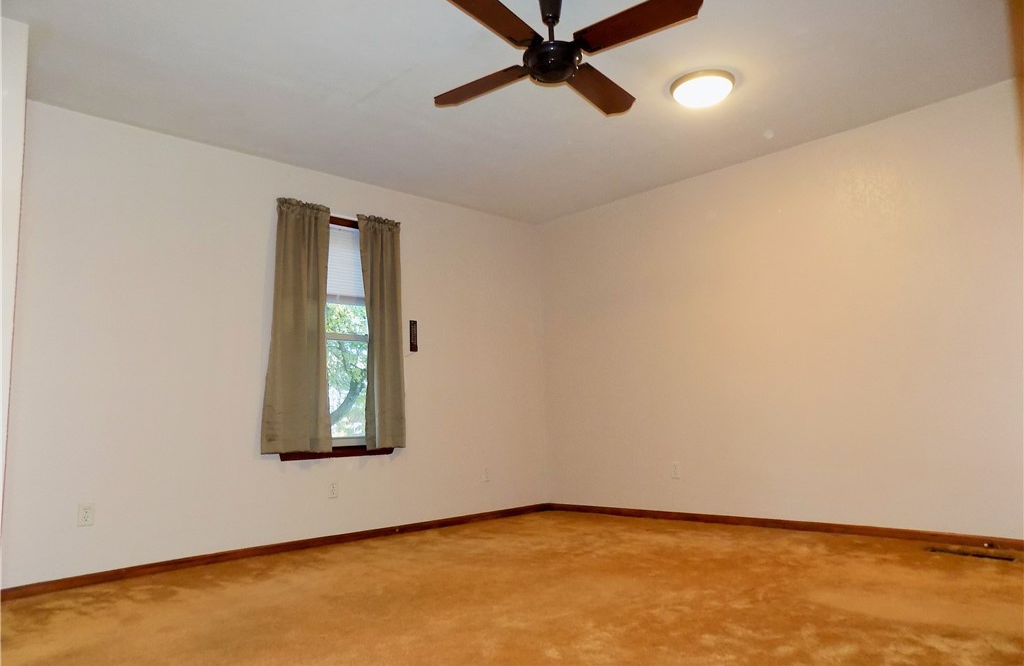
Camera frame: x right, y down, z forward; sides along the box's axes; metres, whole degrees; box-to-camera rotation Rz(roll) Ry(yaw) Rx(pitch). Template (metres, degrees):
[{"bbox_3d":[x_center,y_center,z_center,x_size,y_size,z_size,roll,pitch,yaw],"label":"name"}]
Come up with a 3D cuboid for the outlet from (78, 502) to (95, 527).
[{"bbox_3d":[-2.116,0.907,3.385,0.070,0.115,0.009,5,-10,-44],"label":"outlet"}]

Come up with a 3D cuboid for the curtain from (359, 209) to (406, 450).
[{"bbox_3d":[-0.891,-0.012,4.659,0.370,1.591,0.090,5,-10,-44],"label":"curtain"}]

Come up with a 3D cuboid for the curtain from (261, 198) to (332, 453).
[{"bbox_3d":[-1.327,-0.051,4.236,0.461,1.582,0.090,5,-10,-44],"label":"curtain"}]

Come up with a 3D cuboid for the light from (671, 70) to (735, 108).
[{"bbox_3d":[0.993,-1.244,3.531,0.325,0.085,0.325,-2,-7,0],"label":"light"}]

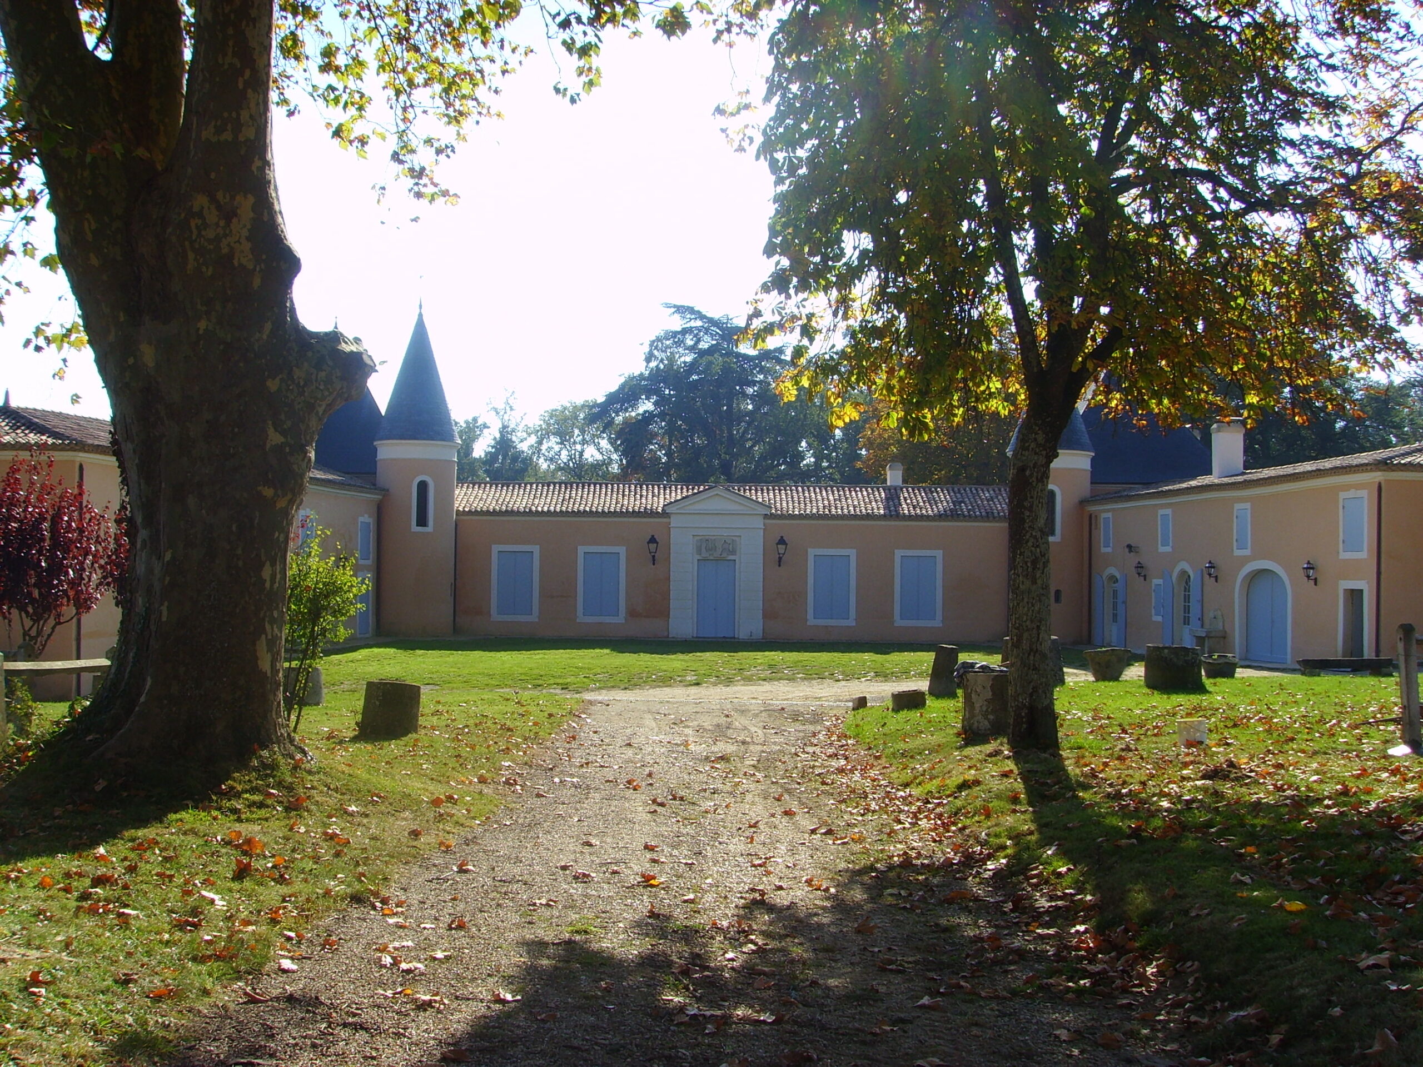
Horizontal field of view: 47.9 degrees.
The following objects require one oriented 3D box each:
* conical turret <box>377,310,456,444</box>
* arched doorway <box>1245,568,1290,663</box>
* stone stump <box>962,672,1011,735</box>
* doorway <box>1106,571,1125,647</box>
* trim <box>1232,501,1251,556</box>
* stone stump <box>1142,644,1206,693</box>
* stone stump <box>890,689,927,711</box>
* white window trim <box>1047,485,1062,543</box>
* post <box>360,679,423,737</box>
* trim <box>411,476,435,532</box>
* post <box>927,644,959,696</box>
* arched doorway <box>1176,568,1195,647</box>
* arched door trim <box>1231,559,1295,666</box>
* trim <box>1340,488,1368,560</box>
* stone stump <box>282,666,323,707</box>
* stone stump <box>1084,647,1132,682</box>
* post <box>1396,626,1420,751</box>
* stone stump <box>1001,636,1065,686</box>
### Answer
[{"bbox_3d":[-9.627,-5.150,52.549,2.632,4.368,2.632,1,-2,-10],"label":"conical turret"},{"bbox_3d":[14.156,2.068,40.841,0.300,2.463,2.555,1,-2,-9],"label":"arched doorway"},{"bbox_3d":[2.996,1.812,17.270,0.562,0.670,0.562,0,-2,10],"label":"stone stump"},{"bbox_3d":[12.625,2.360,50.034,0.300,2.393,1.307,1,-2,-9],"label":"doorway"},{"bbox_3d":[13.927,-0.100,41.999,0.150,1.354,0.932,1,-2,-9],"label":"trim"},{"bbox_3d":[7.474,2.155,25.936,0.938,0.701,0.938,0,-2,16],"label":"stone stump"},{"bbox_3d":[2.532,2.124,20.560,0.436,0.271,0.370,0,-2,7],"label":"stone stump"},{"bbox_3d":[11.174,-0.659,52.800,0.740,1.870,0.180,0,-1,14],"label":"white window trim"},{"bbox_3d":[-3.115,1.715,15.600,0.540,0.520,0.540,4,-2,0],"label":"post"},{"bbox_3d":[-9.494,-0.970,52.800,0.740,1.850,0.180,1,-2,-18],"label":"trim"},{"bbox_3d":[3.413,2.004,23.526,0.458,0.742,0.420,0,-2,8],"label":"post"},{"bbox_3d":[14.121,2.183,47.312,0.300,2.400,1.450,1,-1,-6],"label":"arched doorway"},{"bbox_3d":[14.652,2.073,42.183,0.300,2.700,3.100,1,-1,-6],"label":"arched door trim"},{"bbox_3d":[14.781,-0.195,36.867,0.150,1.552,1.171,1,-2,-9],"label":"trim"},{"bbox_3d":[-5.237,1.913,20.348,0.640,0.491,0.640,1,-2,-14],"label":"stone stump"},{"bbox_3d":[6.971,2.317,28.200,0.840,0.600,0.840,1,-1,0],"label":"stone stump"},{"bbox_3d":[6.532,1.467,15.000,0.130,1.230,0.130,-3,-1,-2],"label":"post"},{"bbox_3d":[5.406,2.145,26.900,1.020,0.820,1.020,1,-1,0],"label":"stone stump"}]

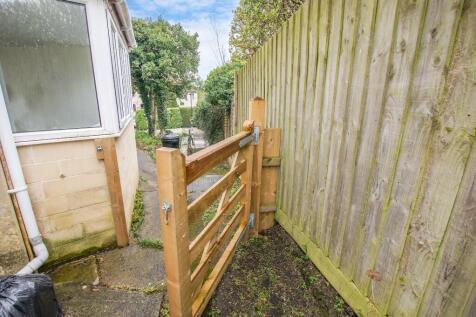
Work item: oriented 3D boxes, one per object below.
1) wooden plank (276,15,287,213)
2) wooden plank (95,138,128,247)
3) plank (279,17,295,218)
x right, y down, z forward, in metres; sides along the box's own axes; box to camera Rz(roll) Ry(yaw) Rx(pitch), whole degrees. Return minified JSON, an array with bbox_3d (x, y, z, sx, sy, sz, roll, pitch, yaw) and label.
[{"bbox_3d":[0.397,-0.325,1.824,0.020,1.657,0.115,-3,12,-16],"label":"wooden plank"},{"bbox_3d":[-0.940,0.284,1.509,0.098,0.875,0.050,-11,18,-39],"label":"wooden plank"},{"bbox_3d":[0.427,-0.299,1.722,0.020,1.646,0.115,-3,12,-16],"label":"plank"}]

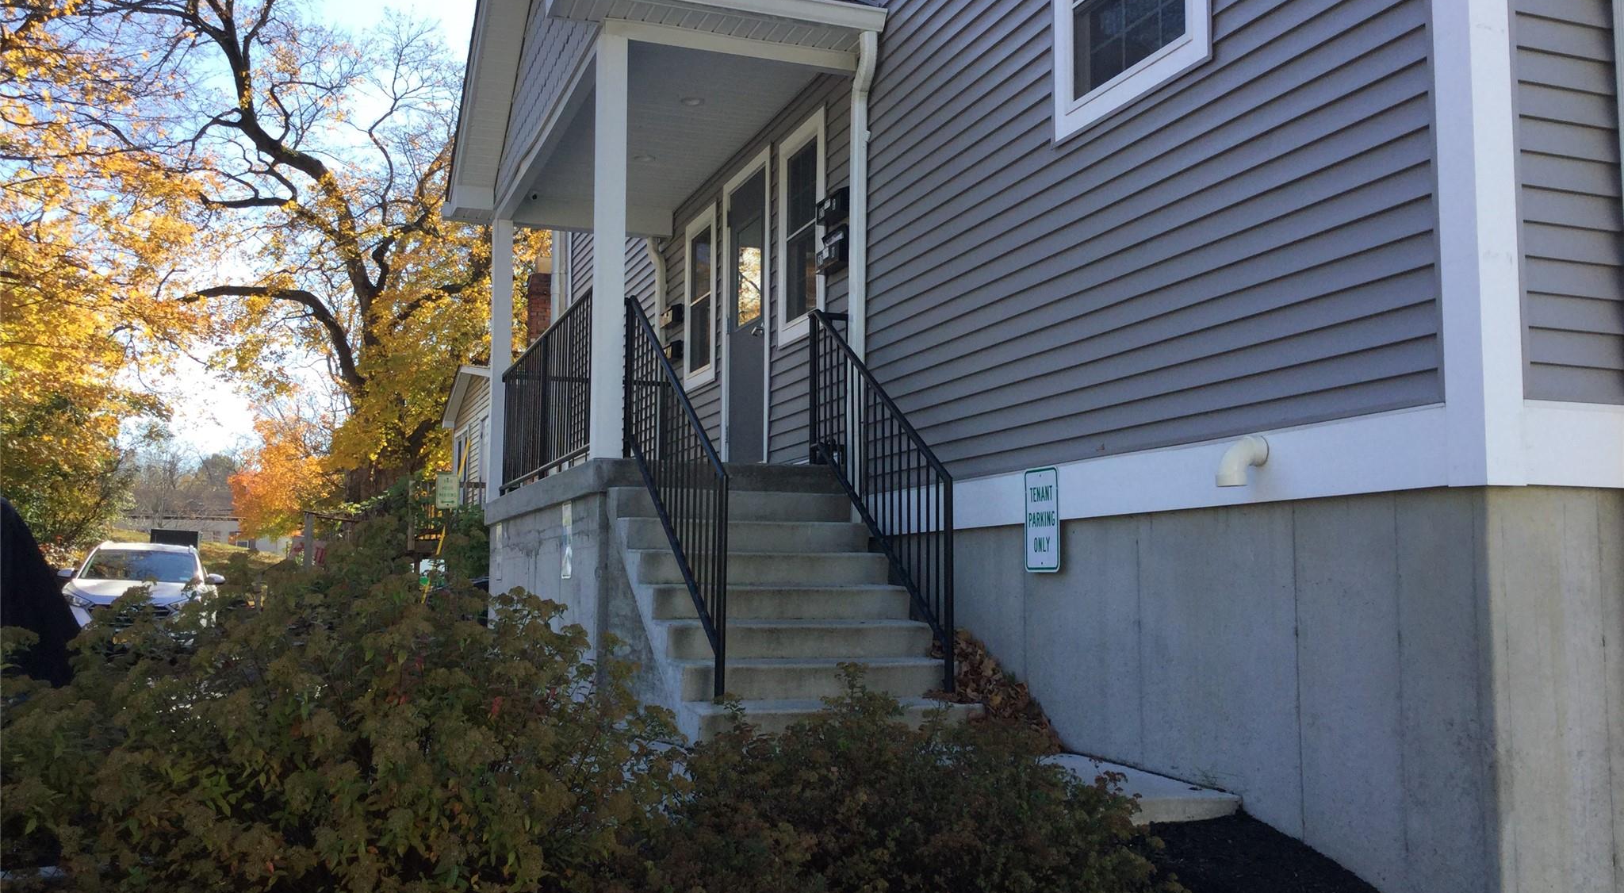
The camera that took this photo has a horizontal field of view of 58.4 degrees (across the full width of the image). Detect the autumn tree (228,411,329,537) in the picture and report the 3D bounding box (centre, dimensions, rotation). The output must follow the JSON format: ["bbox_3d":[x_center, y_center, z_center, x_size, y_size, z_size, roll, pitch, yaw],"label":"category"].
[{"bbox_3d":[-24.800,1.630,68.000,4.900,6.600,4.900,3,-6,-20],"label":"autumn tree"}]

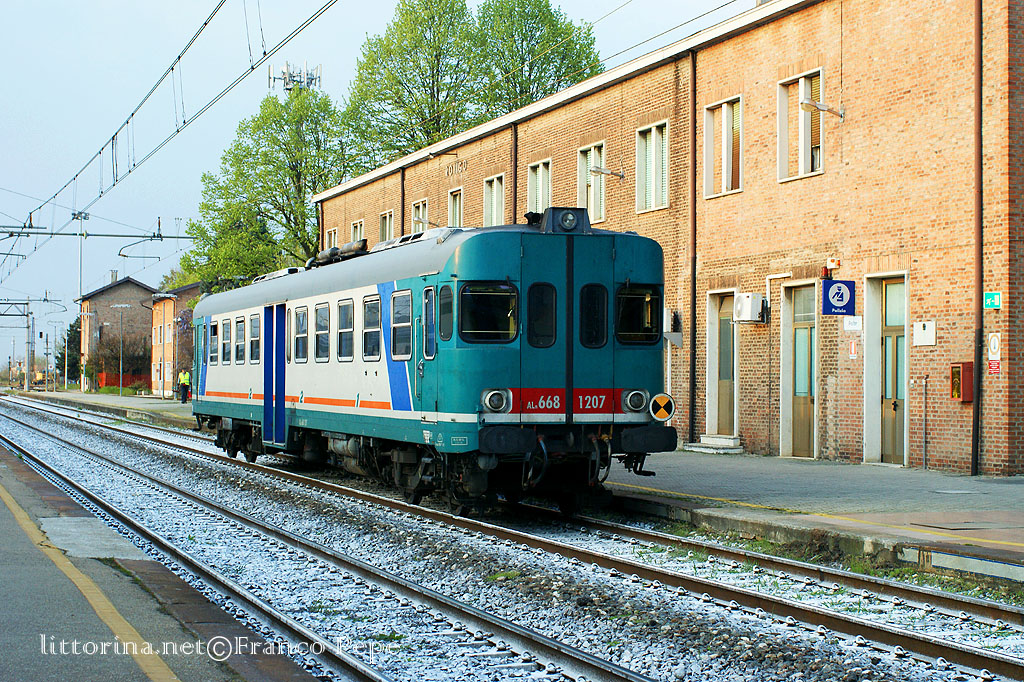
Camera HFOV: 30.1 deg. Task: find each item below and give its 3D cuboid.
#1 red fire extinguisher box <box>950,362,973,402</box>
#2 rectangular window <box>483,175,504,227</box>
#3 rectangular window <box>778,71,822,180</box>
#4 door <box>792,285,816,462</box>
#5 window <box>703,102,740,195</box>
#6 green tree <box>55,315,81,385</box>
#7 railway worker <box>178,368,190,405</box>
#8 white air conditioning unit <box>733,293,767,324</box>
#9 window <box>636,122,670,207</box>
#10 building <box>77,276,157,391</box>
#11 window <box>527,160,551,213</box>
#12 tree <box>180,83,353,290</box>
[{"bbox_3d":[6.955,0.643,29.438,0.190,0.575,0.360,0,-1,-18],"label":"red fire extinguisher box"},{"bbox_3d":[-0.441,-3.630,53.372,0.180,1.884,1.904,0,-1,-18],"label":"rectangular window"},{"bbox_3d":[5.351,-3.945,35.057,0.180,1.884,1.904,0,-1,-18],"label":"rectangular window"},{"bbox_3d":[5.494,0.569,35.093,0.140,3.181,1.360,0,-1,-18],"label":"door"},{"bbox_3d":[4.304,-3.888,38.368,0.180,1.884,1.904,0,-1,-18],"label":"window"},{"bbox_3d":[-46.034,1.026,199.998,4.400,8.034,4.400,0,-1,-18],"label":"green tree"},{"bbox_3d":[-16.503,2.293,96.000,0.560,1.770,0.360,0,-1,-13],"label":"railway worker"},{"bbox_3d":[4.571,-0.635,36.692,0.280,0.530,0.790,0,-1,-18],"label":"white air conditioning unit"},{"bbox_3d":[3.153,-3.826,42.008,0.180,1.884,1.904,0,-1,-18],"label":"window"},{"bbox_3d":[-34.682,-0.506,169.990,7.800,10.052,8.800,0,-1,-18],"label":"building"},{"bbox_3d":[0.770,-3.696,49.542,0.180,1.884,1.904,0,-1,-18],"label":"window"},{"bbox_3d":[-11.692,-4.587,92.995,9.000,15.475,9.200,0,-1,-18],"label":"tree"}]

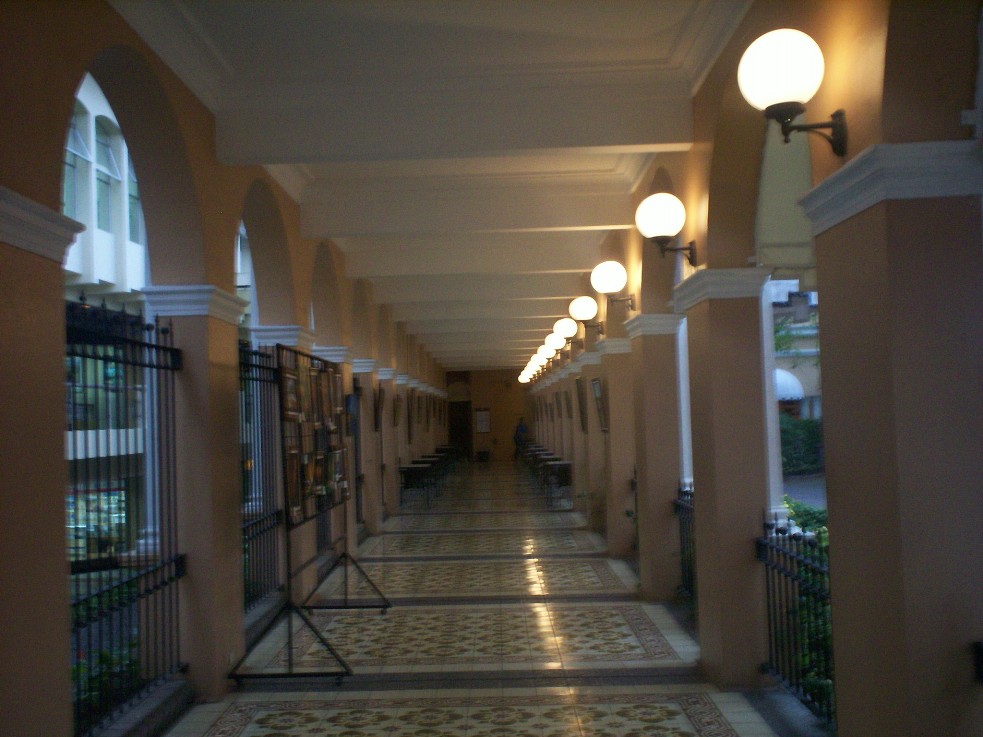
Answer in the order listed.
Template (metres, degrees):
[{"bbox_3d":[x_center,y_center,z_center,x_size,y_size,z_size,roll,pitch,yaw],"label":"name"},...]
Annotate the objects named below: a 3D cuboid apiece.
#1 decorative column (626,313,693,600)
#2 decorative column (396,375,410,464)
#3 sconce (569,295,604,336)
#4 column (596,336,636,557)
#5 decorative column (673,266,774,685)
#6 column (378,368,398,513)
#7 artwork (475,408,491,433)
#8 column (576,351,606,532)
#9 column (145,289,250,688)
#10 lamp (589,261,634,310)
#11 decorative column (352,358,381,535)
[{"bbox_3d":[1.507,0.800,9.152,0.455,2.488,0.870,-2,-3,0],"label":"decorative column"},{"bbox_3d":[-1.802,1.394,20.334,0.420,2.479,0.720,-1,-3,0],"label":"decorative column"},{"bbox_3d":[1.136,-0.624,12.146,0.390,0.450,0.305,-1,-3,0],"label":"sconce"},{"bbox_3d":[1.537,0.926,11.974,0.420,2.510,0.720,-1,-3,0],"label":"column"},{"bbox_3d":[1.496,0.668,6.425,0.455,2.488,0.870,-2,-3,0],"label":"decorative column"},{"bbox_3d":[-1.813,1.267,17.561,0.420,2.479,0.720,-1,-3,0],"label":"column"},{"bbox_3d":[-0.317,1.902,37.254,0.540,0.870,0.050,-1,-3,0],"label":"artwork"},{"bbox_3d":[1.528,1.074,14.815,0.455,2.488,0.870,-2,-3,0],"label":"column"},{"bbox_3d":[-1.837,0.764,6.473,0.435,2.478,0.870,-2,-3,0],"label":"column"},{"bbox_3d":[1.119,-0.755,9.373,0.390,0.450,0.305,-1,-3,0],"label":"lamp"},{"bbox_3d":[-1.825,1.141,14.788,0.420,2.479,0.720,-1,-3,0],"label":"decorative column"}]

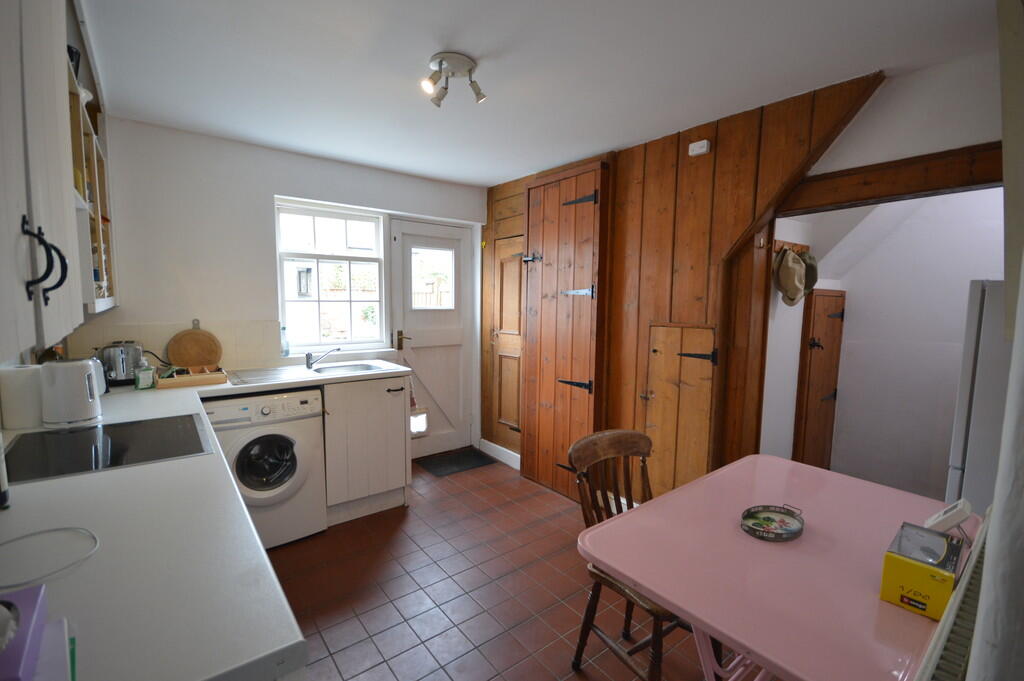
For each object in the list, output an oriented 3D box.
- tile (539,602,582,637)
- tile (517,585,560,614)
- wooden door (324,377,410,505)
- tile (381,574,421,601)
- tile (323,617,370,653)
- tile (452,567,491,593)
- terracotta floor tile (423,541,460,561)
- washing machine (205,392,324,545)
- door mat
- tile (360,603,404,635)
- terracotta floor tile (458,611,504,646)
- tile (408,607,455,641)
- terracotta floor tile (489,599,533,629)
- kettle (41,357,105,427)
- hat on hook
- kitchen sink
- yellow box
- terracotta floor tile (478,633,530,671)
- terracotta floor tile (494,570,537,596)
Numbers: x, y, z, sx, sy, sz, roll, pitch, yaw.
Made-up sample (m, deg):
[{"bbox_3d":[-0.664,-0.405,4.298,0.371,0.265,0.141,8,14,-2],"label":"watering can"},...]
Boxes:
[{"bbox_3d":[0.210,1.210,1.850,0.150,0.012,0.150,-4,7,-39],"label":"tile"},{"bbox_3d":[0.119,1.200,1.973,0.150,0.012,0.150,-4,7,-39],"label":"tile"},{"bbox_3d":[-0.900,0.614,2.668,0.500,0.730,0.025,-3,6,-37],"label":"wooden door"},{"bbox_3d":[-0.534,1.184,2.042,0.150,0.012,0.150,-4,7,-39],"label":"tile"},{"bbox_3d":[-0.681,1.214,1.746,0.149,0.013,0.149,-3,6,-38],"label":"tile"},{"bbox_3d":[-0.199,1.188,2.128,0.149,0.013,0.149,-3,6,-38],"label":"tile"},{"bbox_3d":[-0.390,1.179,2.372,0.149,0.012,0.149,-3,6,-38],"label":"terracotta floor tile"},{"bbox_3d":[-1.521,0.710,2.591,0.595,0.850,0.570,-3,6,-37],"label":"washing machine"},{"bbox_3d":[-0.458,1.050,3.688,0.605,0.011,0.385,-3,7,-36],"label":"door mat"},{"bbox_3d":[-0.562,1.206,1.843,0.149,0.012,0.149,-3,6,-38],"label":"tile"},{"bbox_3d":[-0.130,1.231,1.816,0.149,0.012,0.149,-3,7,-38],"label":"terracotta floor tile"},{"bbox_3d":[-0.342,1.205,1.809,0.150,0.012,0.150,-4,7,-39],"label":"tile"},{"bbox_3d":[-0.008,1.225,1.907,0.149,0.012,0.149,-3,7,-38],"label":"terracotta floor tile"},{"bbox_3d":[-1.545,0.180,1.520,0.150,0.222,0.200,1,5,8],"label":"kettle"},{"bbox_3d":[1.554,-0.349,2.330,0.260,0.310,0.120,-3,6,-36],"label":"hat on hook"},{"bbox_3d":[-1.104,0.273,2.854,0.410,0.160,0.360,-3,6,-37],"label":"kitchen sink"},{"bbox_3d":[0.934,0.516,0.967,0.218,0.106,0.106,-4,7,-40],"label":"yellow box"},{"bbox_3d":[-0.032,1.230,1.673,0.149,0.013,0.149,-3,6,-38],"label":"terracotta floor tile"},{"bbox_3d":[0.018,1.193,2.104,0.149,0.013,0.149,-3,6,-38],"label":"terracotta floor tile"}]

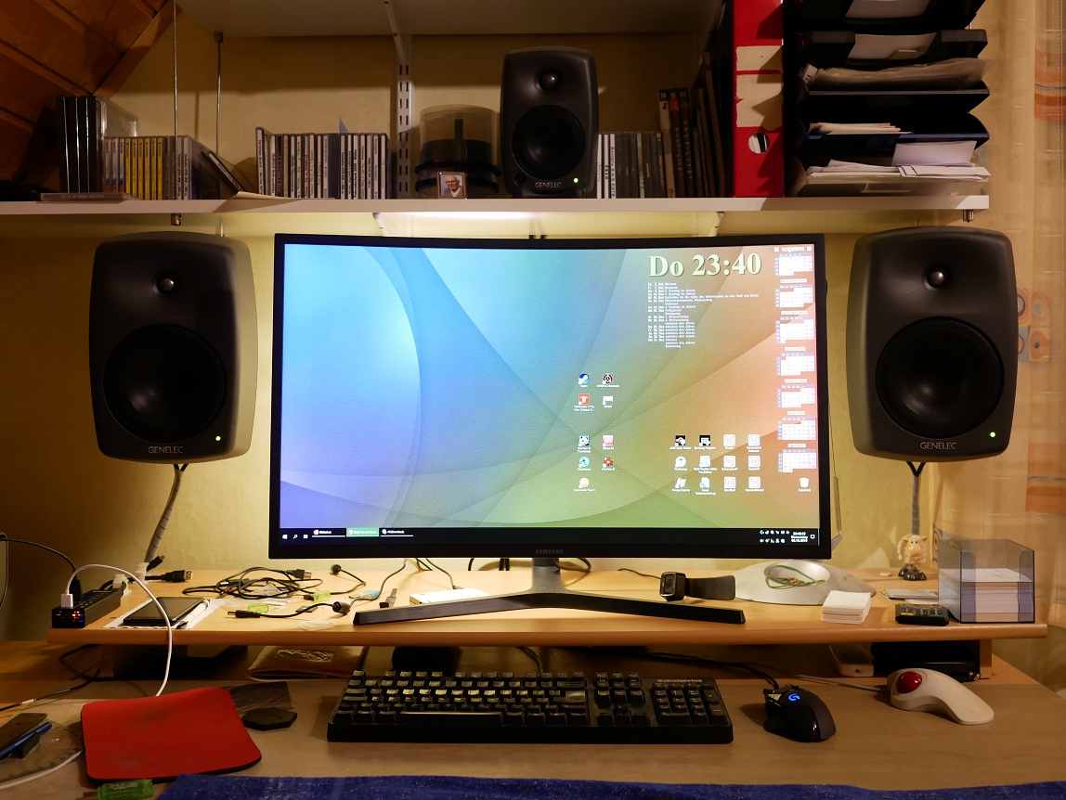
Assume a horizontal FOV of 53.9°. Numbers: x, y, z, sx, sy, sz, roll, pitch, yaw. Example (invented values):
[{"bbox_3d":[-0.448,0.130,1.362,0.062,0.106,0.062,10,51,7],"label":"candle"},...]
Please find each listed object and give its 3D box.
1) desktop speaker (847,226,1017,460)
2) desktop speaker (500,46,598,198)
[{"bbox_3d":[0.600,-0.084,1.575,0.237,0.350,0.223,0,2,10],"label":"desktop speaker"},{"bbox_3d":[0.025,-0.428,1.635,0.150,0.231,0.142,0,7,2],"label":"desktop speaker"}]

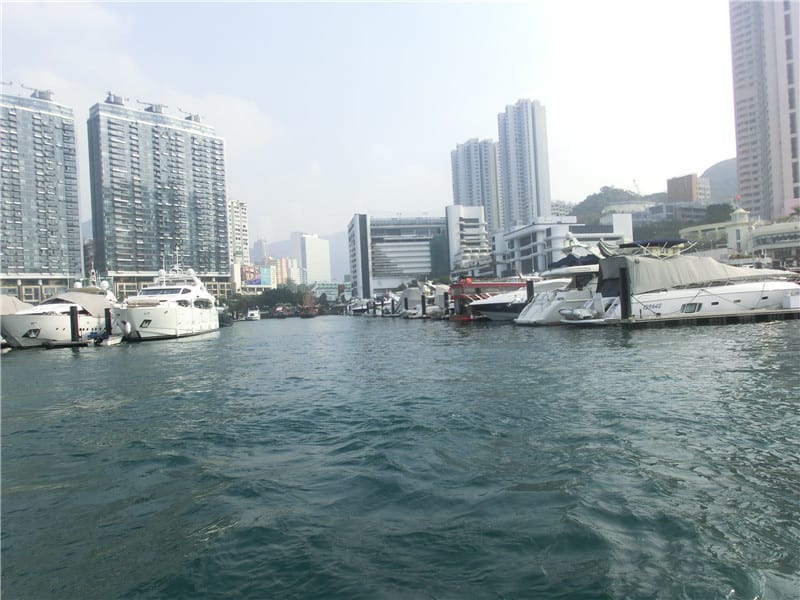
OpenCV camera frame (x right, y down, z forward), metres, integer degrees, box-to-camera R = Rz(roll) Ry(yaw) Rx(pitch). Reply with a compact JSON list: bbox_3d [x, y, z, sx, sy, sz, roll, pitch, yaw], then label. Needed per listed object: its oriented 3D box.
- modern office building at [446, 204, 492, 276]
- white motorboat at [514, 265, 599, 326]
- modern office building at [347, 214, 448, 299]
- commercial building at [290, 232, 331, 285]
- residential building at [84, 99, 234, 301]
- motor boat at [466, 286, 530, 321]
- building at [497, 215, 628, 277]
[{"bbox_3d":[29.733,-18.779,239.852,19.000,40.300,19.000,-3,-1,-1],"label":"modern office building"},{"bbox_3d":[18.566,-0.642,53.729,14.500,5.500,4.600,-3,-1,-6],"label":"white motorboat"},{"bbox_3d":[-3.212,-24.212,361.509,59.000,56.800,39.000,-3,-1,-15],"label":"modern office building"},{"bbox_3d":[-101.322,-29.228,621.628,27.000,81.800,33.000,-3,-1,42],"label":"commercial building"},{"bbox_3d":[-134.328,-46.278,315.040,67.260,113.800,19.100,-2,-1,-45],"label":"residential building"},{"bbox_3d":[14.169,0.308,66.793,12.000,4.300,3.900,-3,-1,-4],"label":"motor boat"},{"bbox_3d":[59.236,-13.908,202.435,37.000,26.800,38.000,-3,-1,-12],"label":"building"}]

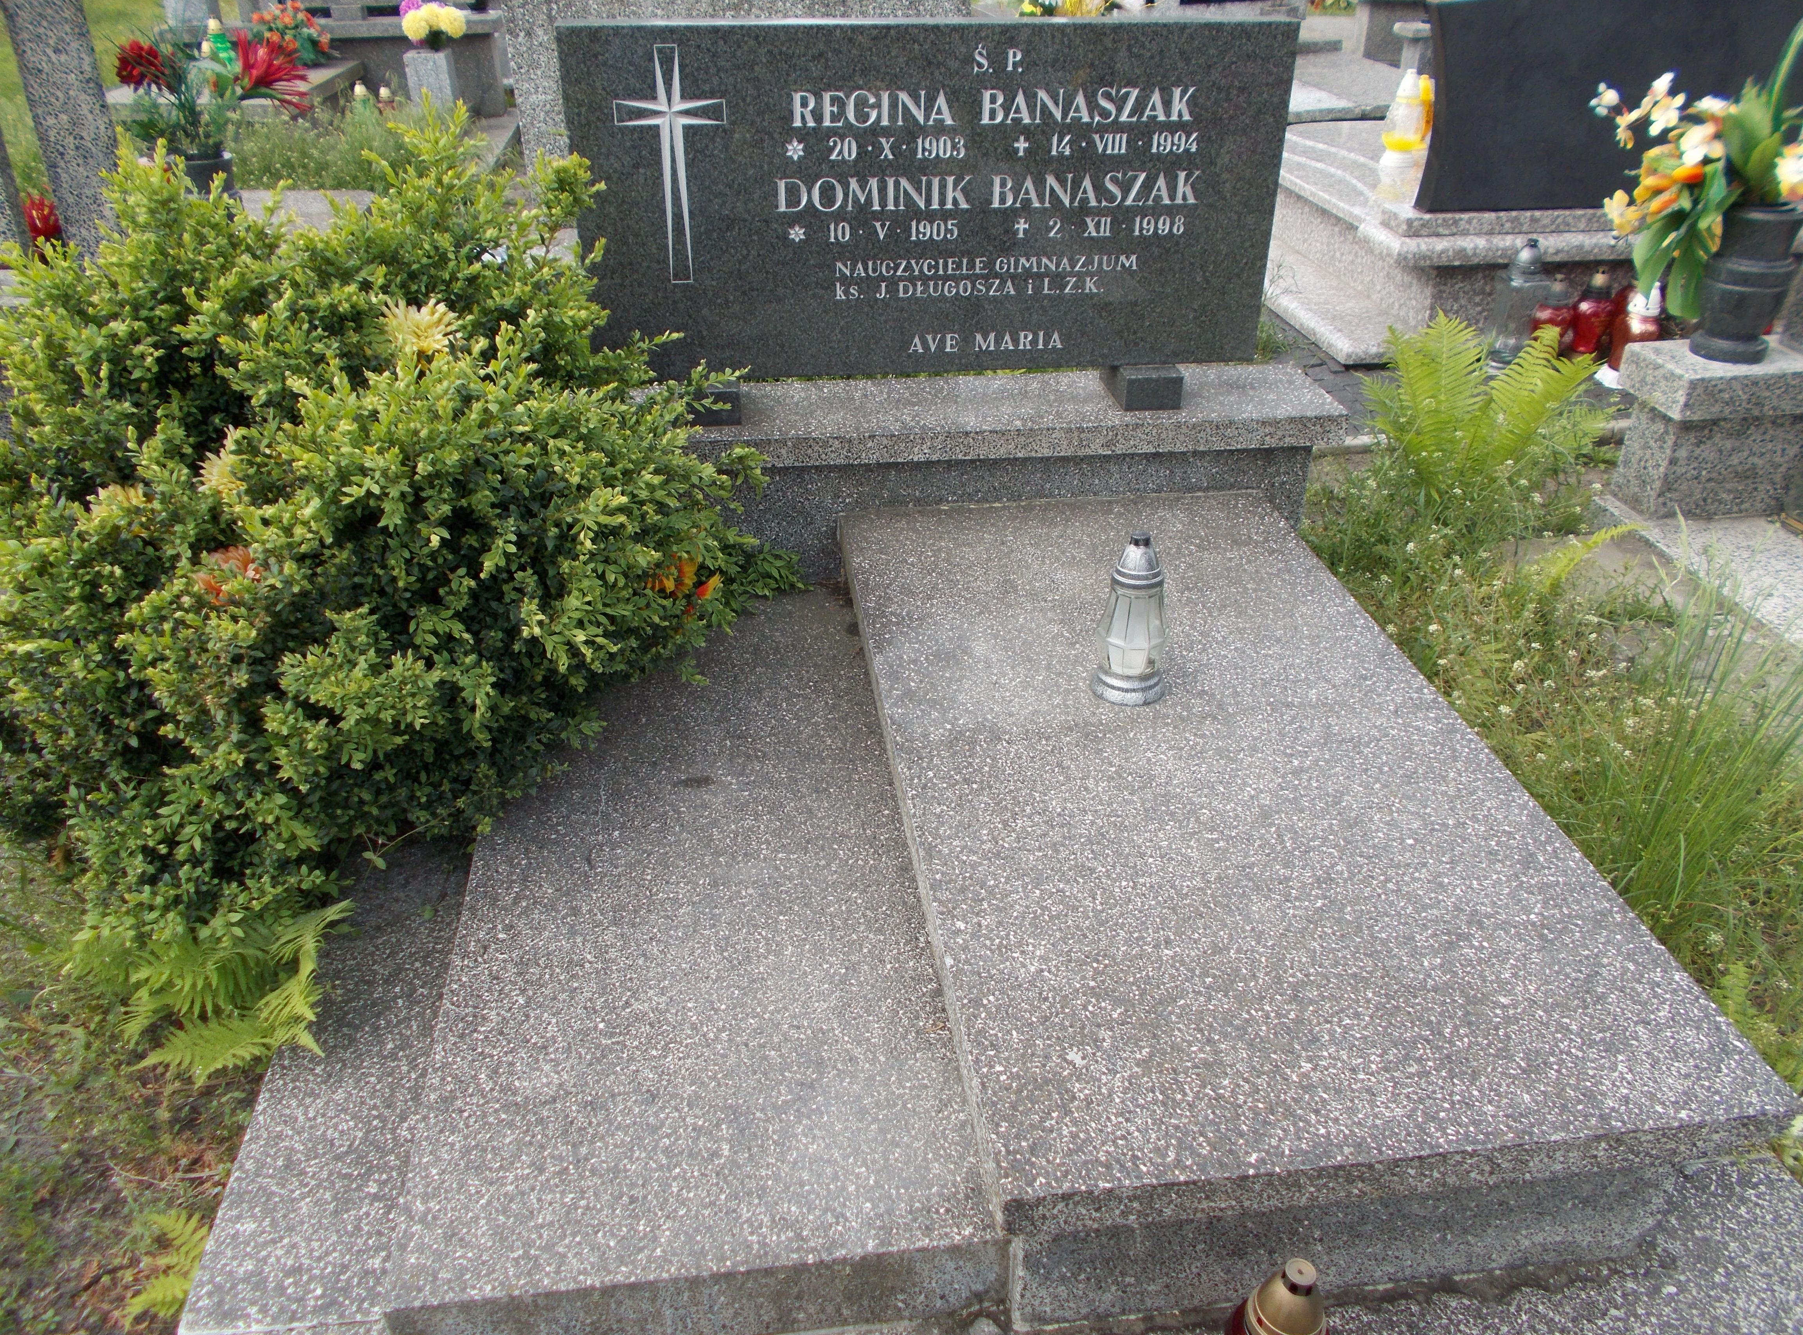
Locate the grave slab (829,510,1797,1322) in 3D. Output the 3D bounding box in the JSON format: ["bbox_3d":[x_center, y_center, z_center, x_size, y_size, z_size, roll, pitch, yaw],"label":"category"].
[{"bbox_3d":[0.414,0.182,2.087,0.853,0.228,1.554,-4,32,-7],"label":"grave slab"}]

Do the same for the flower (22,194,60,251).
[{"bbox_3d":[-3.487,-1.782,5.500,0.220,0.260,0.220,-4,31,-7],"label":"flower"}]

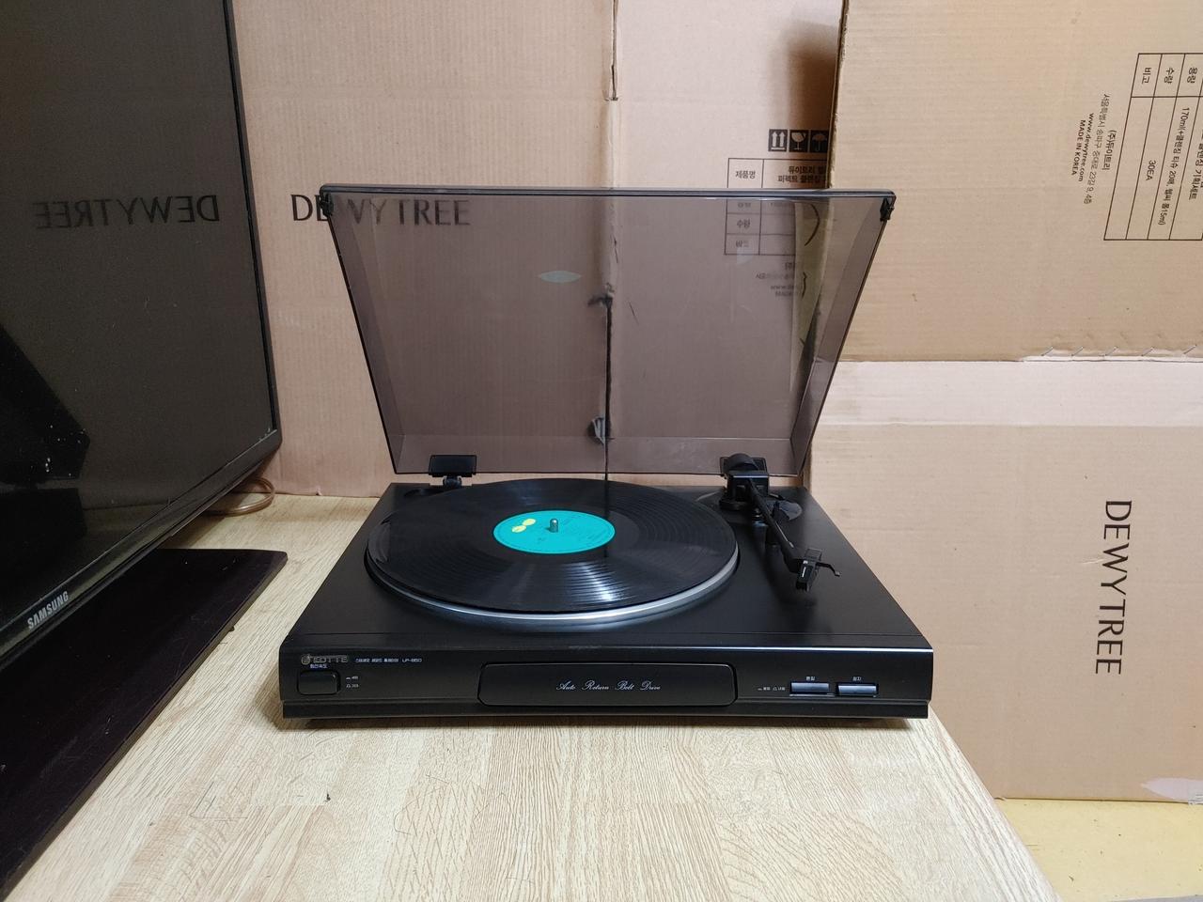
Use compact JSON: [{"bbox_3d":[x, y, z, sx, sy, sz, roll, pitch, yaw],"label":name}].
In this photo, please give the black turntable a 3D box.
[{"bbox_3d":[0.002,-0.035,0.761,0.430,0.354,0.414,0,16,-2],"label":"black turntable"}]

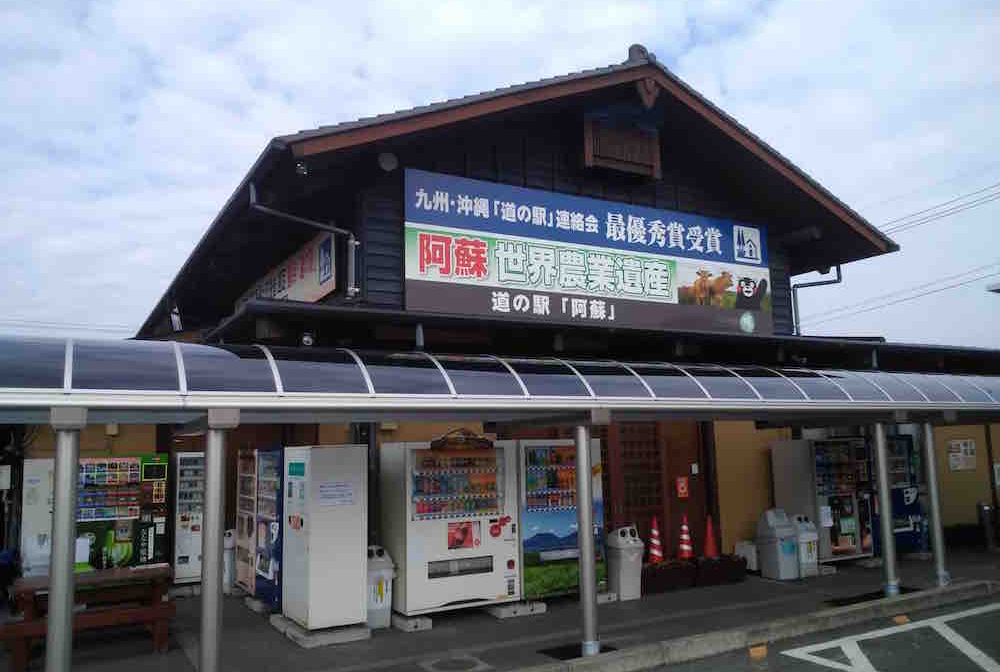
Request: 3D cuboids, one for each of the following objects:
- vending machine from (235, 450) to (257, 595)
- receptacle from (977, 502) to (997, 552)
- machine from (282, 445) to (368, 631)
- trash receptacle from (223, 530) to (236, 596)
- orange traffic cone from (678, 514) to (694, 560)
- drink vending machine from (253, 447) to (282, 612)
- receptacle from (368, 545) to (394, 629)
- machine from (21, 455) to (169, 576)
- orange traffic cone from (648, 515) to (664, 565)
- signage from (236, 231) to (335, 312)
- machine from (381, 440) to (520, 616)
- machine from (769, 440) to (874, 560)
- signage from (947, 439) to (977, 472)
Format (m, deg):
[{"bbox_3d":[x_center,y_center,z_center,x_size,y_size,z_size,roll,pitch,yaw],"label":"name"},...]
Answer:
[{"bbox_3d":[-3.105,2.487,10.704,0.740,1.827,1.064,3,-9,-31],"label":"vending machine"},{"bbox_3d":[8.420,3.297,13.500,0.290,0.820,0.290,3,-9,-31],"label":"receptacle"},{"bbox_3d":[-1.913,2.139,8.535,0.620,1.828,0.920,3,-9,-29],"label":"machine"},{"bbox_3d":[-3.840,3.151,10.900,0.360,0.890,0.290,3,-9,-31],"label":"trash receptacle"},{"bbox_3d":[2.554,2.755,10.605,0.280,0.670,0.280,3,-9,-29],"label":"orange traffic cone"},{"bbox_3d":[-2.482,2.317,9.598,0.720,1.829,1.194,3,-9,-31],"label":"drink vending machine"},{"bbox_3d":[-1.386,2.712,8.472,0.350,0.853,0.380,3,-9,-29],"label":"receptacle"},{"bbox_3d":[-5.367,2.527,10.350,1.620,1.820,0.750,3,-9,-29],"label":"machine"},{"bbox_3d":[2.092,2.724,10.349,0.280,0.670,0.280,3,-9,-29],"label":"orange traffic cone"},{"bbox_3d":[-3.757,-0.639,12.995,0.100,0.920,6.450,3,-9,-29],"label":"signage"},{"bbox_3d":[-0.578,2.154,9.084,1.405,1.830,0.754,3,-9,-29],"label":"machine"},{"bbox_3d":[5.153,2.590,12.517,1.270,1.827,0.780,3,-9,-31],"label":"machine"},{"bbox_3d":[8.585,2.231,14.500,0.880,0.580,0.030,3,-9,-31],"label":"signage"}]

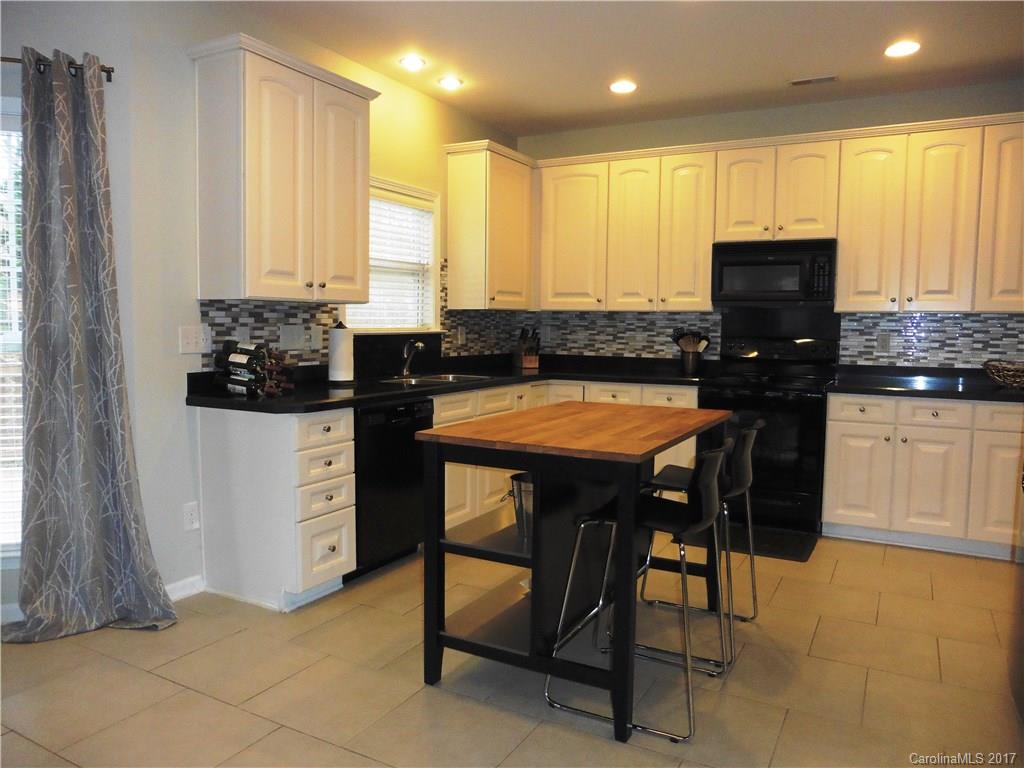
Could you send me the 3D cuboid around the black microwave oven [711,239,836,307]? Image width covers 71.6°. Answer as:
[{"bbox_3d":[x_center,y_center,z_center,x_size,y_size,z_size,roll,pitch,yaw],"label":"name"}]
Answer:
[{"bbox_3d":[1.777,-0.740,4.787,0.761,0.406,0.385,3,6,28],"label":"black microwave oven"}]

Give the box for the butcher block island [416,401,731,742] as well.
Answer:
[{"bbox_3d":[0.316,0.589,2.815,0.799,0.891,1.240,3,5,29],"label":"butcher block island"}]

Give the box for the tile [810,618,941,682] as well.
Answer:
[{"bbox_3d":[1.469,1.066,2.870,0.452,0.012,0.437,3,6,28],"label":"tile"}]

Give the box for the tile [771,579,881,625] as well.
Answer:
[{"bbox_3d":[1.483,1.023,3.355,0.445,0.012,0.438,3,6,28],"label":"tile"}]

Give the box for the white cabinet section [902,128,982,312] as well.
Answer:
[{"bbox_3d":[2.604,-0.967,4.324,0.372,1.066,0.323,3,6,29],"label":"white cabinet section"}]

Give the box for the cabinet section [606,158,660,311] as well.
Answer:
[{"bbox_3d":[0.948,-1.068,5.243,0.390,1.066,0.323,3,6,29],"label":"cabinet section"}]

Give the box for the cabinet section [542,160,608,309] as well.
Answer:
[{"bbox_3d":[0.541,-1.093,5.469,0.542,1.066,0.323,3,6,29],"label":"cabinet section"}]

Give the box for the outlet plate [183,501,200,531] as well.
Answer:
[{"bbox_3d":[-1.474,0.611,3.276,0.008,0.120,0.076,3,6,28],"label":"outlet plate"}]

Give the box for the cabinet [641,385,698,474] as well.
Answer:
[{"bbox_3d":[1.185,0.425,5.000,0.383,0.875,0.647,3,5,29],"label":"cabinet"}]

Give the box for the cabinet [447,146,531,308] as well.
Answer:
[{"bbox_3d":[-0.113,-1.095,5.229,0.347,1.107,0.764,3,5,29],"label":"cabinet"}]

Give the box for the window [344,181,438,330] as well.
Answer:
[{"bbox_3d":[-0.763,-0.800,4.494,0.090,0.935,1.010,3,6,28],"label":"window"}]

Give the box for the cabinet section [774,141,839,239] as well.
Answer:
[{"bbox_3d":[1.959,-1.238,4.664,0.380,0.601,0.323,3,6,29],"label":"cabinet section"}]

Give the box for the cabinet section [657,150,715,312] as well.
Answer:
[{"bbox_3d":[1.287,-1.047,5.054,0.388,1.066,0.323,3,6,29],"label":"cabinet section"}]

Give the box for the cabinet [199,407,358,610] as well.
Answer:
[{"bbox_3d":[-1.085,0.542,3.333,0.624,0.875,0.368,3,5,29],"label":"cabinet"}]

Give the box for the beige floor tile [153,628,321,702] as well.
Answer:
[{"bbox_3d":[-1.012,1.055,2.675,0.460,0.012,0.440,3,6,28],"label":"beige floor tile"}]

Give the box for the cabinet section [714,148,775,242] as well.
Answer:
[{"bbox_3d":[1.626,-1.258,4.848,0.381,0.601,0.323,3,6,29],"label":"cabinet section"}]

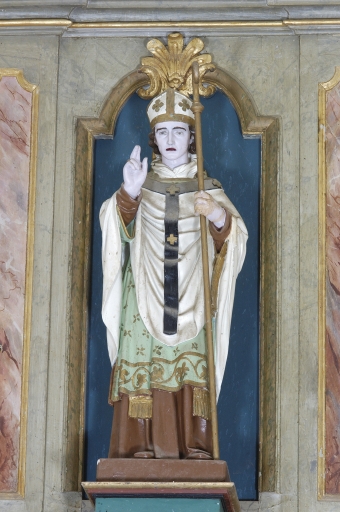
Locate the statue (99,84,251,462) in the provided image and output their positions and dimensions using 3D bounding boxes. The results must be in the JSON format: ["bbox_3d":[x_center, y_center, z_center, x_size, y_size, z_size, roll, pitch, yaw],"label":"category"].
[{"bbox_3d":[0.010,0.052,6.733,0.451,1.192,0.351,0,-15,4],"label":"statue"}]

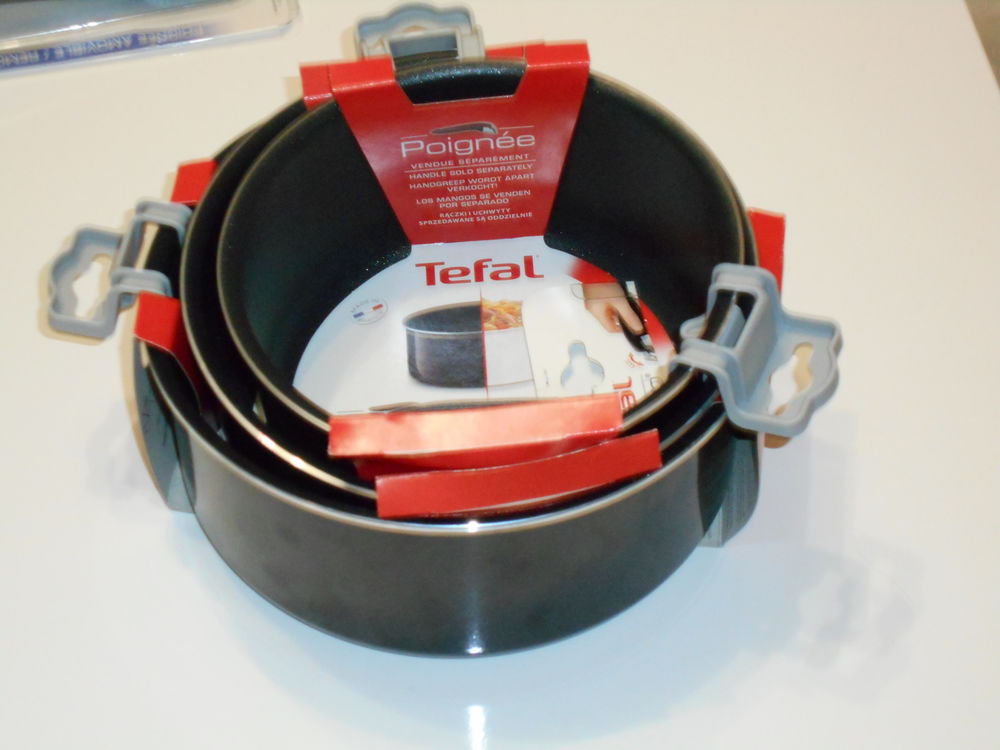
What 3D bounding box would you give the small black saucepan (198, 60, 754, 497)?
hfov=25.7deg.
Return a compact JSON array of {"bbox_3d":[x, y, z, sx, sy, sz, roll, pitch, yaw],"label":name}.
[{"bbox_3d":[-0.005,-0.016,0.709,0.163,0.077,0.163,-1,52,2],"label":"small black saucepan"}]

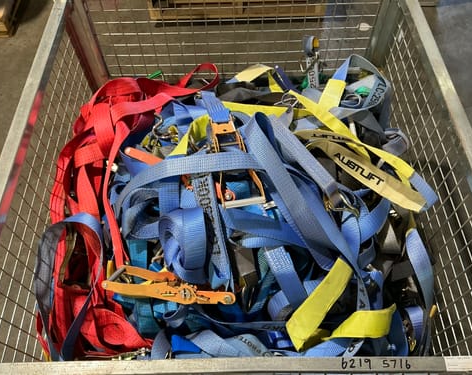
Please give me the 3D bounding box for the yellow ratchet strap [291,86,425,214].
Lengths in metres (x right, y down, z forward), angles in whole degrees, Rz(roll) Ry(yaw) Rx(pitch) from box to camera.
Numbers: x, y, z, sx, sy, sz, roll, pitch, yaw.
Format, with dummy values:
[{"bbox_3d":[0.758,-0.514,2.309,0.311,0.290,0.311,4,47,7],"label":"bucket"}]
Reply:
[{"bbox_3d":[0.346,-0.125,1.205,0.175,0.110,0.460,-34,63,-19],"label":"yellow ratchet strap"}]

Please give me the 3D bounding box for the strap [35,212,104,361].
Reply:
[{"bbox_3d":[-0.400,0.246,0.995,0.165,0.090,0.350,-11,58,-6],"label":"strap"}]

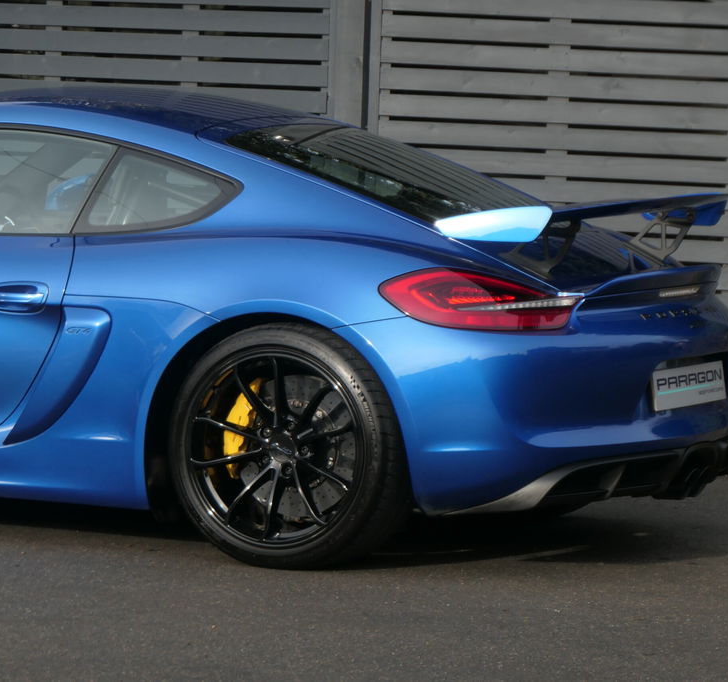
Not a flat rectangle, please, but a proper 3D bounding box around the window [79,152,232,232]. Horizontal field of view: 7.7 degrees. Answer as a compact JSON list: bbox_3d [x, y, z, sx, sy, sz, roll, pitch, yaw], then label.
[{"bbox_3d":[-0.576,-0.413,14.919,0.500,0.250,0.090,5,-11,18],"label":"window"}]

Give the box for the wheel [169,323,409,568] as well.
[{"bbox_3d":[-0.182,0.273,14.672,0.685,0.680,0.300,4,5,25],"label":"wheel"}]

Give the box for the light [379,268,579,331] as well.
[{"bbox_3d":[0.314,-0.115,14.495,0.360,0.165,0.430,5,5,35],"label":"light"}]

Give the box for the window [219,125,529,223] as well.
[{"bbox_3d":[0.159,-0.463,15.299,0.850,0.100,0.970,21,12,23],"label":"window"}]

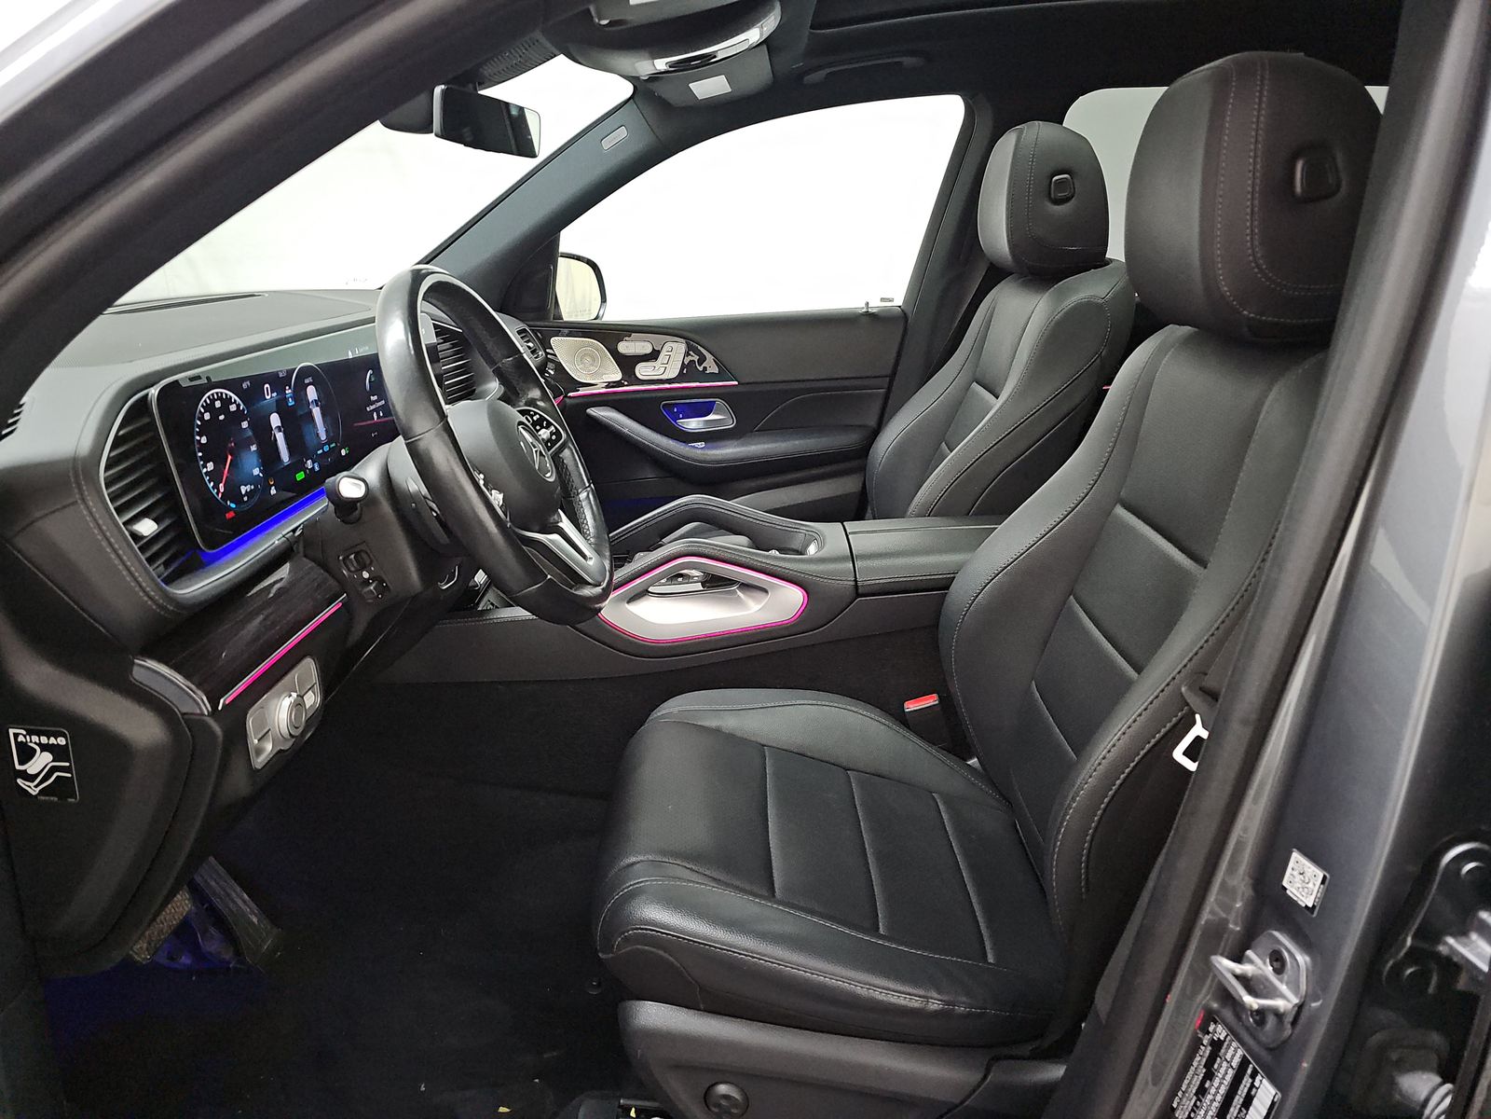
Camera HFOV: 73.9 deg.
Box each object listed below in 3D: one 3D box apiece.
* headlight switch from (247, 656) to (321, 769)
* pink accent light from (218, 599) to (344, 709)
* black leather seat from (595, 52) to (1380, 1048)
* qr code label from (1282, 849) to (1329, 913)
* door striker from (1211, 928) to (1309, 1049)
[{"bbox_3d":[-0.375,0.130,0.828,0.020,0.057,0.118,0,20,2],"label":"headlight switch"},{"bbox_3d":[-0.380,0.074,0.828,0.007,0.008,0.206,0,20,2],"label":"pink accent light"},{"bbox_3d":[0.193,-0.011,0.989,0.730,0.900,0.550,0,20,2],"label":"black leather seat"},{"bbox_3d":[0.308,0.178,0.545,0.002,0.026,0.025,-6,20,-15],"label":"qr code label"},{"bbox_3d":[0.288,0.246,0.568,0.037,0.070,0.046,-3,20,-7],"label":"door striker"}]

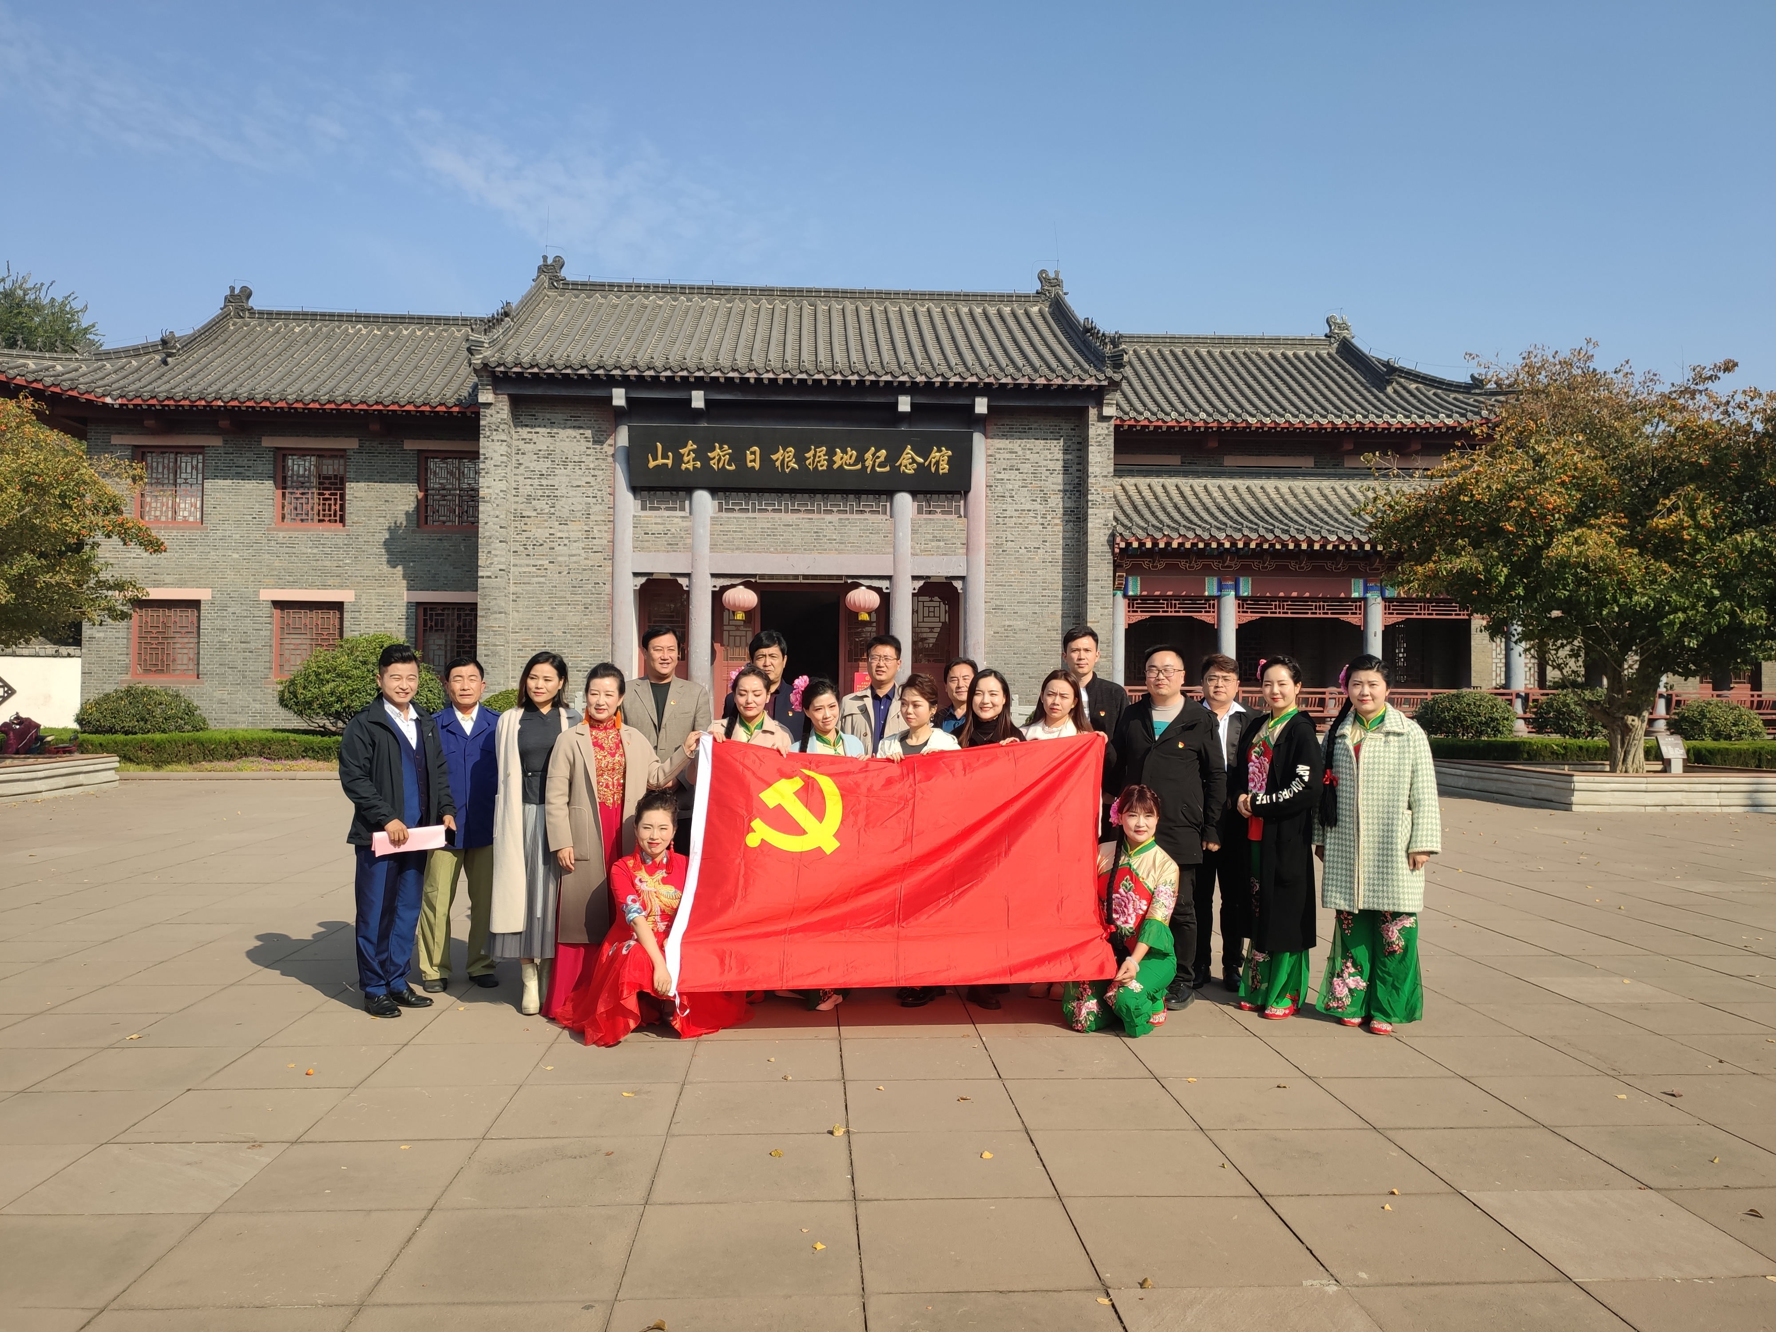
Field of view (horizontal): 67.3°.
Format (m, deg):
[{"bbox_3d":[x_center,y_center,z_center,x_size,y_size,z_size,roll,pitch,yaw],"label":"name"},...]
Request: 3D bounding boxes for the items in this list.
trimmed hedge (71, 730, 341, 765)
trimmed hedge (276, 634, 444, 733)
[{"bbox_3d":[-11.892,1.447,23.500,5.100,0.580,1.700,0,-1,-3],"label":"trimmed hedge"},{"bbox_3d":[-9.592,0.464,24.300,2.950,2.050,2.700,0,-1,-3],"label":"trimmed hedge"}]

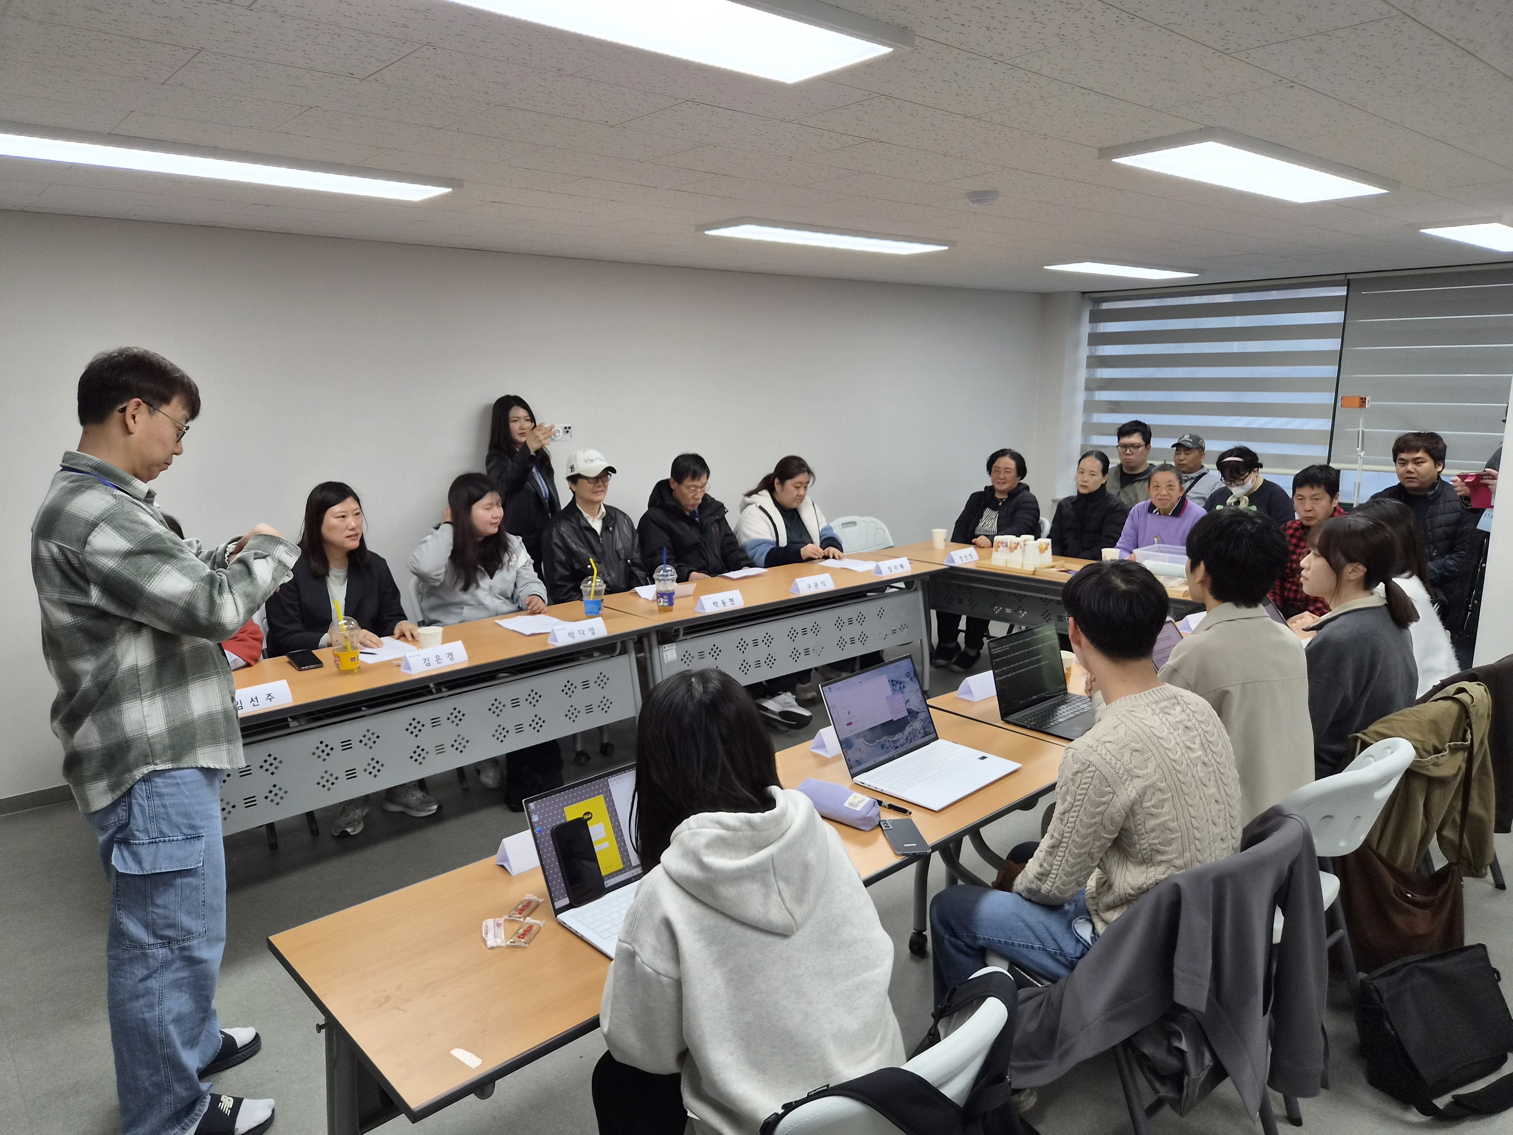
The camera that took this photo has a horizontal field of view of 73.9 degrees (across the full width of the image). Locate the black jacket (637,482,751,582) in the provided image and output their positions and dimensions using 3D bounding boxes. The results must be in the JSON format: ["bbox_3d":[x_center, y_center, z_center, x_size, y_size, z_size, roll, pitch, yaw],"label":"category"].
[{"bbox_3d":[-0.307,-0.070,4.919,0.580,0.700,0.520,-10,14,-41],"label":"black jacket"}]

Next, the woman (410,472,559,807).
[{"bbox_3d":[-1.031,0.262,4.080,0.700,1.260,0.580,9,14,39],"label":"woman"}]

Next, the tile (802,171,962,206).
[{"bbox_3d":[0.460,-1.250,3.306,0.600,0.018,0.300,-10,14,-40],"label":"tile"}]

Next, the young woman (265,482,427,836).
[{"bbox_3d":[-1.524,0.334,3.772,0.530,1.285,0.700,-10,14,-41],"label":"young woman"}]

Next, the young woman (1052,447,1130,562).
[{"bbox_3d":[1.627,0.045,5.163,0.480,1.265,0.750,7,14,36],"label":"young woman"}]

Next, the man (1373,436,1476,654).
[{"bbox_3d":[2.830,0.115,4.426,0.520,1.385,0.650,8,14,38],"label":"man"}]

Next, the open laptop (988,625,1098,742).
[{"bbox_3d":[0.868,0.309,2.817,0.357,0.212,0.295,-10,14,-41],"label":"open laptop"}]

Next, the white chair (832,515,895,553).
[{"bbox_3d":[0.648,0.129,5.926,0.460,0.820,0.500,-3,11,-13],"label":"white chair"}]

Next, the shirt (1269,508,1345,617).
[{"bbox_3d":[2.317,0.064,4.144,0.500,0.640,0.480,9,14,40],"label":"shirt"}]

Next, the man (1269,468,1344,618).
[{"bbox_3d":[2.348,0.216,4.186,0.500,1.285,0.750,9,14,40],"label":"man"}]

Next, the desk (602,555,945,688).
[{"bbox_3d":[0.107,0.418,4.732,1.800,0.717,0.580,-10,15,-41],"label":"desk"}]

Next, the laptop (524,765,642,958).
[{"bbox_3d":[-0.177,0.514,1.826,0.357,0.210,0.310,-10,15,-41],"label":"laptop"}]

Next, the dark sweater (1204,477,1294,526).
[{"bbox_3d":[2.455,-0.166,5.182,0.360,0.600,0.500,-11,15,-42],"label":"dark sweater"}]

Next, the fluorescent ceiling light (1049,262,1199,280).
[{"bbox_3d":[2.116,-1.712,5.784,1.220,0.040,0.310,-10,14,-40],"label":"fluorescent ceiling light"}]

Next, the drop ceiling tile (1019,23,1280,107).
[{"bbox_3d":[0.799,-1.006,2.031,0.600,0.018,0.300,-10,14,-40],"label":"drop ceiling tile"}]

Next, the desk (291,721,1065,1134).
[{"bbox_3d":[0.020,0.904,2.182,1.800,0.705,0.580,-10,15,-41],"label":"desk"}]

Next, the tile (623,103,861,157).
[{"bbox_3d":[-0.022,-1.108,2.538,0.600,0.018,0.300,-10,15,-41],"label":"tile"}]

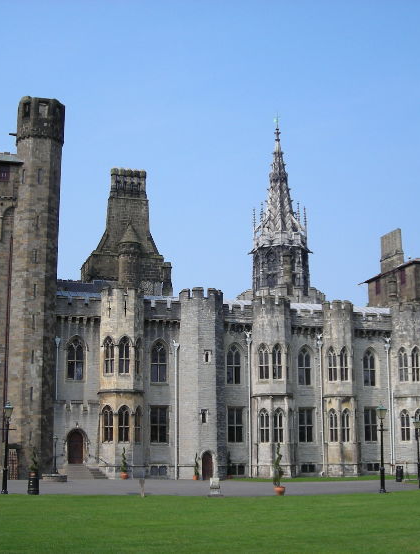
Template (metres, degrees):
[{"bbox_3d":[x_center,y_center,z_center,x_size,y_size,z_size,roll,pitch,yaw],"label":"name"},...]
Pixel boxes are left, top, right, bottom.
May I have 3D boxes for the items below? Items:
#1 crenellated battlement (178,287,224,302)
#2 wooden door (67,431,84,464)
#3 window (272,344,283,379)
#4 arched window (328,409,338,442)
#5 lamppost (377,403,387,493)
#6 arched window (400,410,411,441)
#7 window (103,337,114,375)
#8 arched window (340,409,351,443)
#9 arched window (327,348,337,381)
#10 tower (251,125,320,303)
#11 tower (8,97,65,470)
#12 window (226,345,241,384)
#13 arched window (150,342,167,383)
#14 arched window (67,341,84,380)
[{"bbox_3d":[-0.678,1.354,61.009,3.150,1.144,3.150,4,-11,-18],"label":"crenellated battlement"},{"bbox_3d":[-8.828,11.192,53.222,1.046,2.183,0.200,3,-12,-17],"label":"wooden door"},{"bbox_3d":[5.045,6.374,60.758,0.934,2.616,0.300,4,-11,-18],"label":"window"},{"bbox_3d":[8.924,10.693,58.432,0.733,2.387,0.300,-6,-13,27],"label":"arched window"},{"bbox_3d":[7.637,7.605,35.876,0.470,3.876,0.470,0,-11,0],"label":"lamppost"},{"bbox_3d":[14.525,11.012,60.112,0.820,2.332,0.300,-6,-13,27],"label":"arched window"},{"bbox_3d":[-6.750,5.297,54.661,0.874,2.562,0.300,-6,-13,27],"label":"window"},{"bbox_3d":[10.281,11.205,61.148,0.910,2.523,0.300,4,-11,-21],"label":"arched window"},{"bbox_3d":[8.756,6.203,57.566,0.734,2.441,0.250,-5,-12,25],"label":"arched window"},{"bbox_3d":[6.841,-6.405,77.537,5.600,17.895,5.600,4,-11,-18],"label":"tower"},{"bbox_3d":[-12.632,0.120,59.004,3.350,28.017,3.350,4,-11,-18],"label":"tower"},{"bbox_3d":[1.638,6.058,56.059,1.109,2.828,0.250,4,-12,-19],"label":"window"},{"bbox_3d":[-3.607,5.948,56.708,1.254,3.003,0.300,3,-12,-17],"label":"arched window"},{"bbox_3d":[-8.727,5.368,52.516,1.037,2.747,0.250,4,-12,-19],"label":"arched window"}]

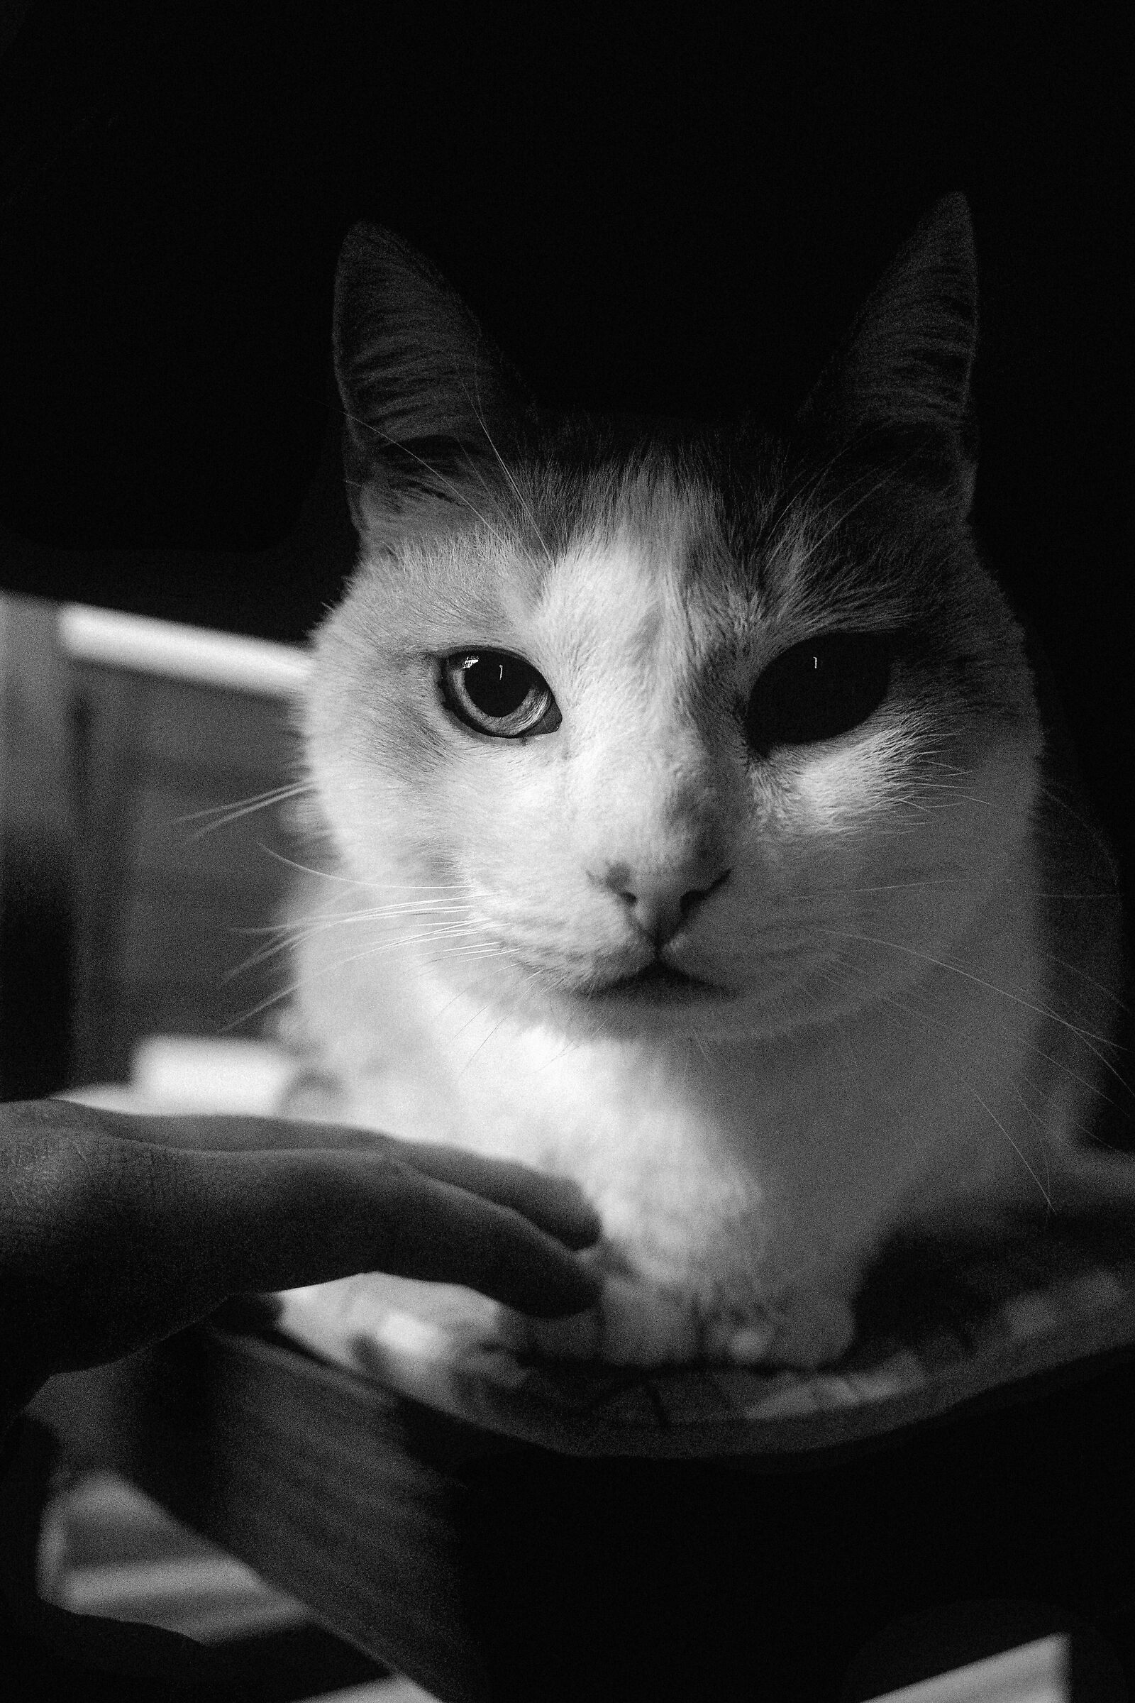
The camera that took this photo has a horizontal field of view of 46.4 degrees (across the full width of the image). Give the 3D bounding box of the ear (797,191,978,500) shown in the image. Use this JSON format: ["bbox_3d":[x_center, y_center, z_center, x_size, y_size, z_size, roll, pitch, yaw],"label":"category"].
[{"bbox_3d":[0.069,-0.108,0.285,0.037,0.063,0.028,7,5,-11],"label":"ear"}]

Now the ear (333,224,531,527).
[{"bbox_3d":[-0.029,-0.102,0.285,0.037,0.063,0.028,-8,5,14],"label":"ear"}]

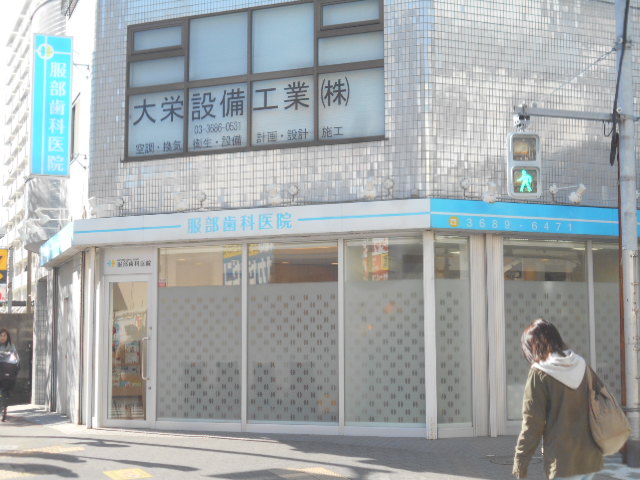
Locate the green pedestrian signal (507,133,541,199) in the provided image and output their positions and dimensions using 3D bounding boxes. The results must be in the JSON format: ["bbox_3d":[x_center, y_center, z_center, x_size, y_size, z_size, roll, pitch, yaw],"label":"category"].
[{"bbox_3d":[2.100,-0.761,11.000,0.325,0.665,0.150,0,-6,-2],"label":"green pedestrian signal"}]

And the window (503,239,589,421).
[{"bbox_3d":[3.019,1.175,14.269,1.317,2.384,0.080,2,-6,-22],"label":"window"}]

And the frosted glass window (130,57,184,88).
[{"bbox_3d":[-2.372,-2.441,15.631,0.926,0.372,0.080,-3,-7,23],"label":"frosted glass window"}]

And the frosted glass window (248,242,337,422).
[{"bbox_3d":[-0.370,1.222,14.293,1.322,2.426,0.080,-3,-7,22],"label":"frosted glass window"}]

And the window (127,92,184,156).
[{"bbox_3d":[-2.374,-1.682,15.553,0.923,0.918,0.080,-3,-7,23],"label":"window"}]

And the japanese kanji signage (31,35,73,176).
[{"bbox_3d":[-4.004,-2.011,16.031,0.570,2.149,0.180,2,-6,-20],"label":"japanese kanji signage"}]

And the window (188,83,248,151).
[{"bbox_3d":[-1.446,-1.722,15.158,0.937,0.913,0.080,-3,-7,23],"label":"window"}]

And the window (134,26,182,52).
[{"bbox_3d":[-2.352,-2.918,15.532,0.796,0.297,0.080,-3,-7,22],"label":"window"}]

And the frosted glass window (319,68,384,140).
[{"bbox_3d":[0.413,-1.802,14.287,0.936,0.923,0.080,-3,-7,22],"label":"frosted glass window"}]

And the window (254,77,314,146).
[{"bbox_3d":[-0.508,-1.777,14.762,0.925,0.910,0.080,-3,-7,23],"label":"window"}]

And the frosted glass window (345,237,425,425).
[{"bbox_3d":[0.825,1.162,13.811,1.087,2.433,0.080,-3,-7,22],"label":"frosted glass window"}]

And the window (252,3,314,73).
[{"bbox_3d":[-0.510,-2.777,14.765,0.936,0.912,0.080,-3,-7,22],"label":"window"}]

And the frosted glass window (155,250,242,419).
[{"bbox_3d":[-1.674,1.288,14.819,1.329,2.416,0.080,-3,-7,22],"label":"frosted glass window"}]

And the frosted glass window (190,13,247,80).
[{"bbox_3d":[-1.439,-2.728,15.139,0.933,0.909,0.080,-3,-7,22],"label":"frosted glass window"}]

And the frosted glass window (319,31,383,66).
[{"bbox_3d":[0.423,-2.564,14.444,0.936,0.390,0.080,-3,-7,23],"label":"frosted glass window"}]

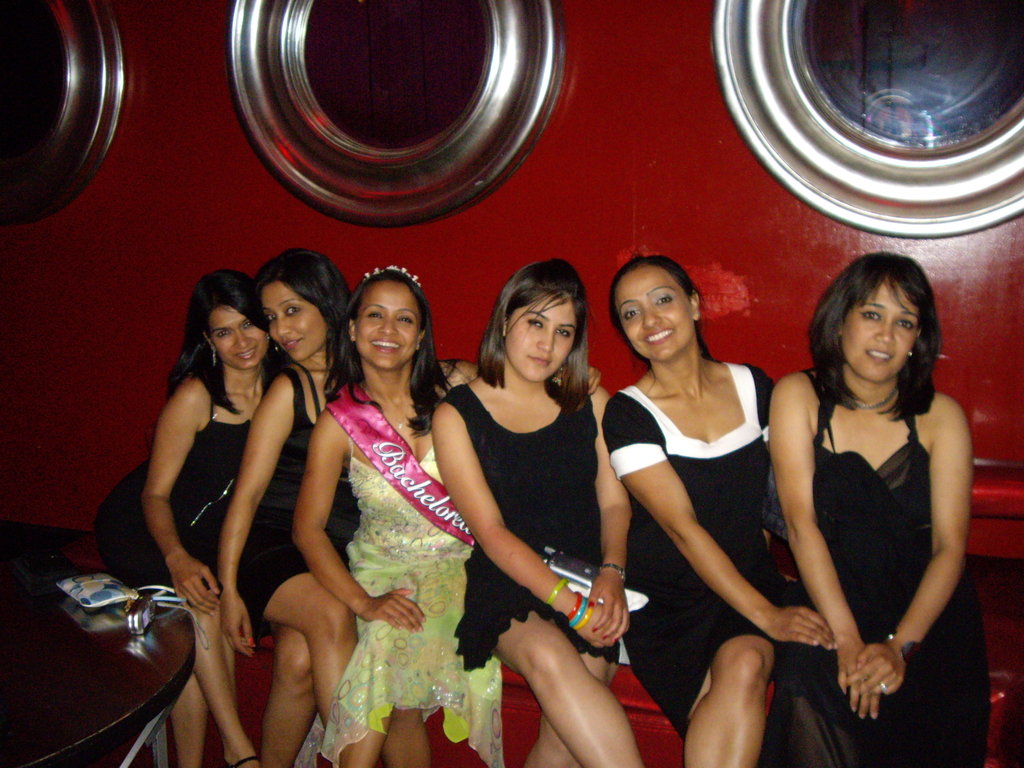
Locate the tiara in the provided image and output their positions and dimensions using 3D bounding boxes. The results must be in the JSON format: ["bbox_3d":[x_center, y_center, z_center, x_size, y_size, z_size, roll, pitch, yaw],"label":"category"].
[{"bbox_3d":[-0.255,-0.226,2.380,0.130,0.058,0.075,7,-4,-6],"label":"tiara"}]

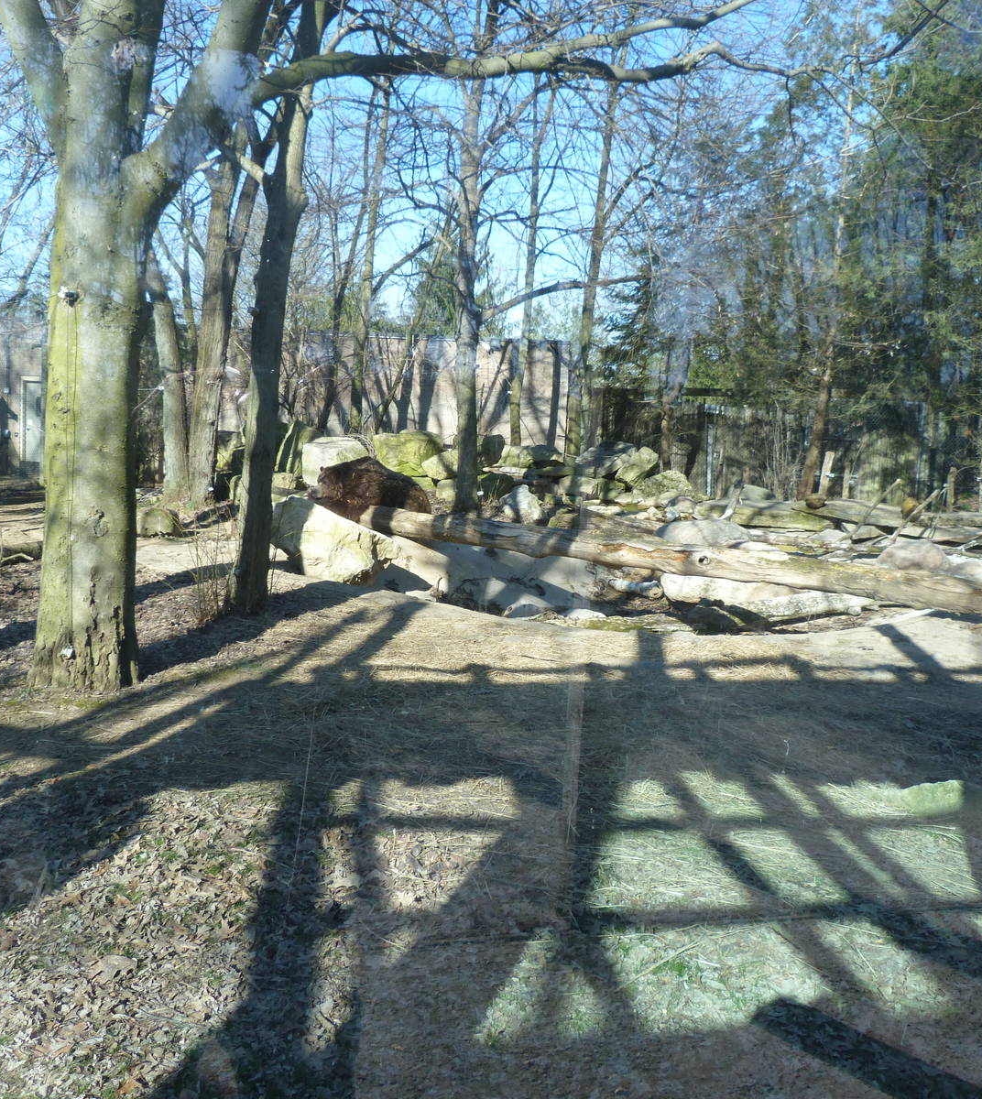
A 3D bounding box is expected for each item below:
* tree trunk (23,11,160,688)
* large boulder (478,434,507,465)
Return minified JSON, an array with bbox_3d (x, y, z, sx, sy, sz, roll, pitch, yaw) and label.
[{"bbox_3d":[-2.515,-1.153,6.750,0.740,3.968,0.700,-2,9,-20],"label":"tree trunk"},{"bbox_3d":[-0.062,-1.768,19.000,0.620,0.600,0.550,0,7,0],"label":"large boulder"}]

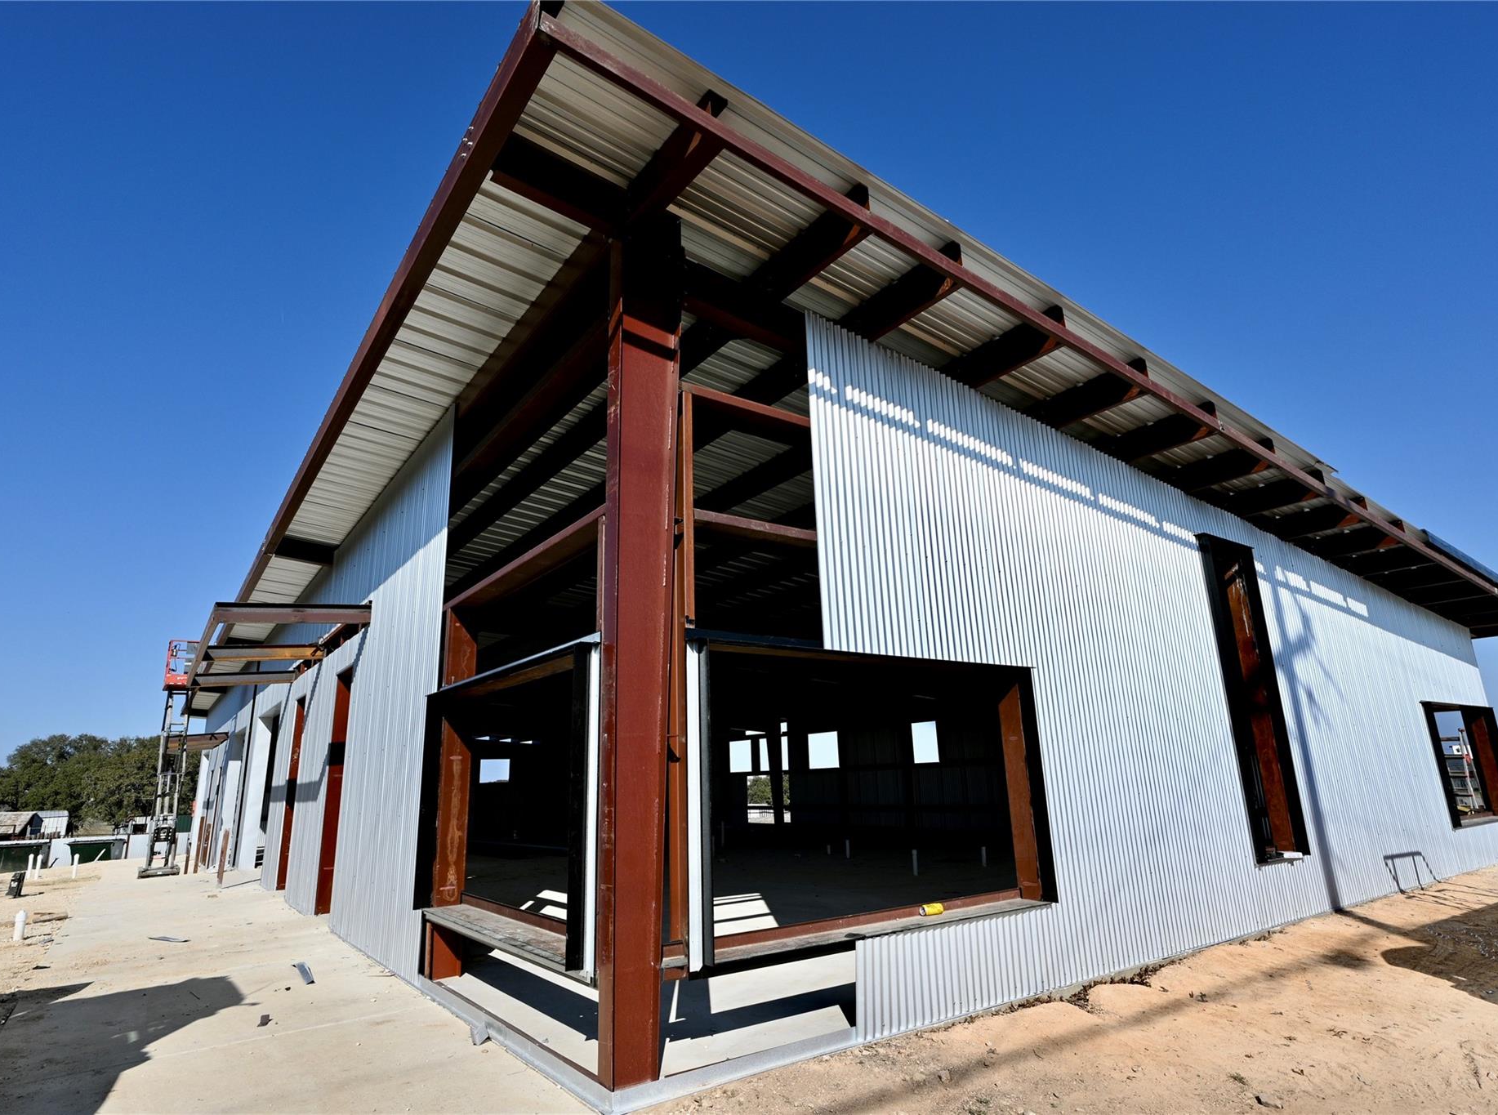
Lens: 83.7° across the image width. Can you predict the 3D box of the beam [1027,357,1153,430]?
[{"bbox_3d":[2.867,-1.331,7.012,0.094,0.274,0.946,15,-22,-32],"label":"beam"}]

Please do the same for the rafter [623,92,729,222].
[{"bbox_3d":[-0.427,-2.243,4.839,0.135,0.274,0.898,15,-22,-32],"label":"rafter"}]

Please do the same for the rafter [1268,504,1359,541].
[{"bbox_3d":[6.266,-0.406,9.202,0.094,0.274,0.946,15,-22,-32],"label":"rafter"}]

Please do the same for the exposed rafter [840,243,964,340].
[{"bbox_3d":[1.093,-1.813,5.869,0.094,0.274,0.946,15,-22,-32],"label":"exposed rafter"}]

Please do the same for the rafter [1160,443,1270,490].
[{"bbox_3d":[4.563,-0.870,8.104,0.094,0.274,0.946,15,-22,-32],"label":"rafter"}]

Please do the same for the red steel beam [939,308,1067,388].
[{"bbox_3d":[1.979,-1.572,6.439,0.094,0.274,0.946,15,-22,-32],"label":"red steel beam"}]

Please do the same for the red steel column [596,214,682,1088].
[{"bbox_3d":[-0.576,0.239,4.609,0.392,4.644,0.178,8,-18,-34],"label":"red steel column"}]

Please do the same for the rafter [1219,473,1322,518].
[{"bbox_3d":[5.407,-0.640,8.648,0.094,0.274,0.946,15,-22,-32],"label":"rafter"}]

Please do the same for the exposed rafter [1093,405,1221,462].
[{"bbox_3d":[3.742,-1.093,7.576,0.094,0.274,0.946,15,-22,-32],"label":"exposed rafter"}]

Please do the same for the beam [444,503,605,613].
[{"bbox_3d":[-1.641,0.108,6.032,0.200,0.070,3.240,8,-18,-34],"label":"beam"}]

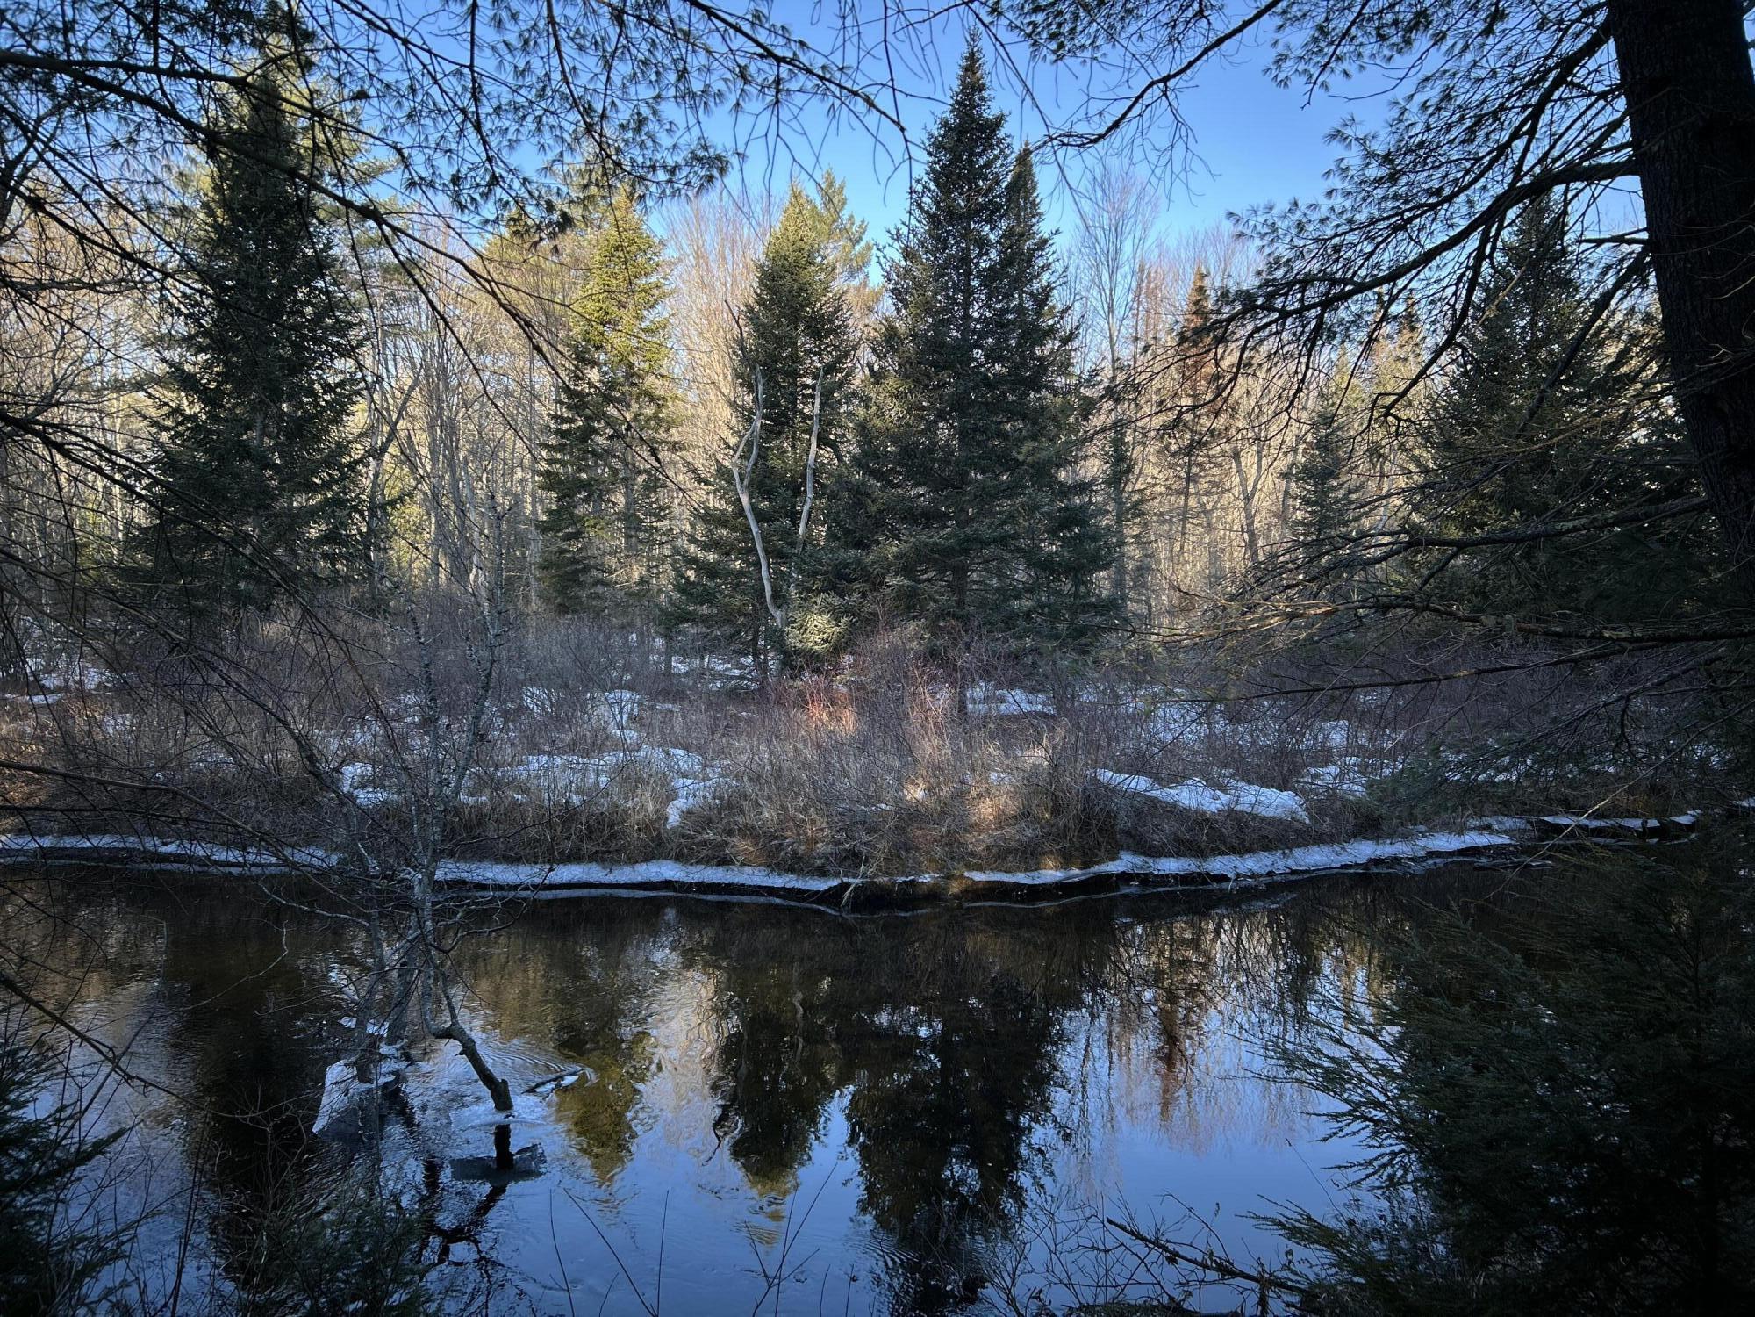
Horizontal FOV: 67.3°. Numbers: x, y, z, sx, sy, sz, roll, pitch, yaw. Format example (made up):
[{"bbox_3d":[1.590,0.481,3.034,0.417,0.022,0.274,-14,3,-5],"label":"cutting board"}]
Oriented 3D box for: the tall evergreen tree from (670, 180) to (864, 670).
[{"bbox_3d":[-1.950,-4.364,26.123,4.000,9.980,4.000,2,3,0],"label":"tall evergreen tree"}]

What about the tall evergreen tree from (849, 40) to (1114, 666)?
[{"bbox_3d":[1.780,-4.829,22.911,4.600,11.540,4.500,2,3,0],"label":"tall evergreen tree"}]

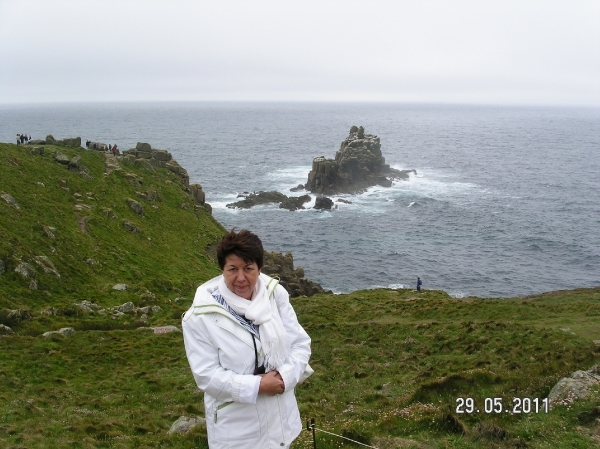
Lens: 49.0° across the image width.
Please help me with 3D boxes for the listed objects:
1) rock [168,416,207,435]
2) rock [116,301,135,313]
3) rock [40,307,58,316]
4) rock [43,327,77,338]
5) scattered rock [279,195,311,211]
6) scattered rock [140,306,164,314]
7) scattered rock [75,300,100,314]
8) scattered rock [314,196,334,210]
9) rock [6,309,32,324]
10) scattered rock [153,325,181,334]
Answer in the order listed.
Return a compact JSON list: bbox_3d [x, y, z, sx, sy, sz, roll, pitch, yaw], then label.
[{"bbox_3d":[-1.147,2.077,6.800,0.420,0.150,0.280,-2,11,-10],"label":"rock"},{"bbox_3d":[-8.750,4.112,33.000,0.903,0.476,0.722,-3,11,-15],"label":"rock"},{"bbox_3d":[-12.181,4.230,32.000,0.875,0.365,0.700,-4,11,-21],"label":"rock"},{"bbox_3d":[-7.126,3.200,19.500,1.007,0.240,0.604,-4,11,-21],"label":"rock"},{"bbox_3d":[-2.190,-8.759,262.000,12.740,5.579,8.918,0,10,0],"label":"scattered rock"},{"bbox_3d":[-7.497,4.312,33.000,1.200,0.330,0.750,-2,11,-13],"label":"scattered rock"},{"bbox_3d":[-10.656,4.162,33.000,1.304,0.533,0.978,-3,11,-18],"label":"scattered rock"},{"bbox_3d":[9.754,-8.360,262.000,7.962,4.967,6.768,0,10,2],"label":"scattered rock"},{"bbox_3d":[-12.787,4.194,30.000,1.185,0.574,0.889,-5,11,-24],"label":"rock"},{"bbox_3d":[-4.057,3.191,20.000,0.851,0.204,0.511,-2,11,-12],"label":"scattered rock"}]

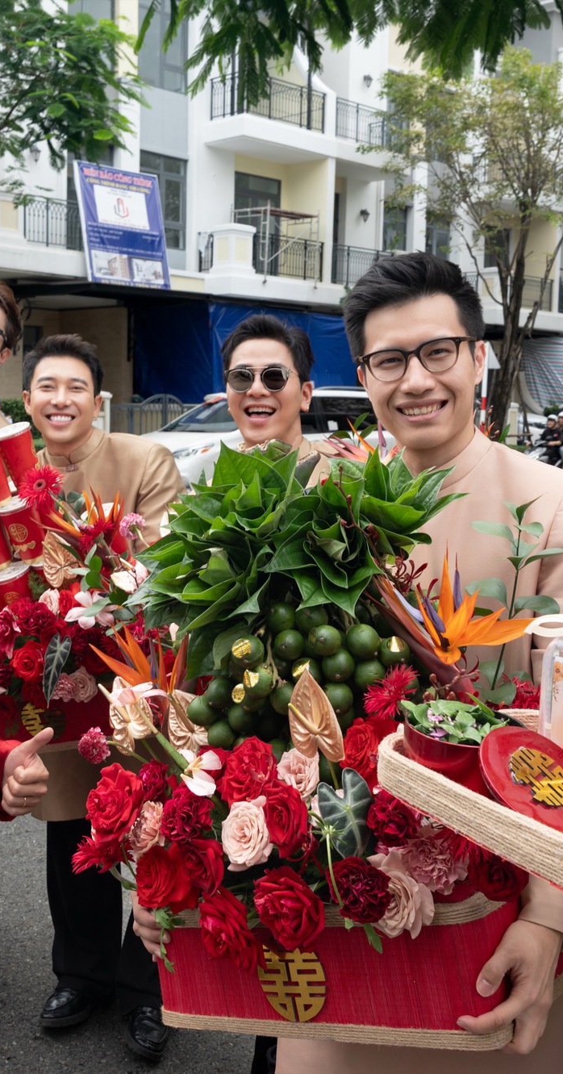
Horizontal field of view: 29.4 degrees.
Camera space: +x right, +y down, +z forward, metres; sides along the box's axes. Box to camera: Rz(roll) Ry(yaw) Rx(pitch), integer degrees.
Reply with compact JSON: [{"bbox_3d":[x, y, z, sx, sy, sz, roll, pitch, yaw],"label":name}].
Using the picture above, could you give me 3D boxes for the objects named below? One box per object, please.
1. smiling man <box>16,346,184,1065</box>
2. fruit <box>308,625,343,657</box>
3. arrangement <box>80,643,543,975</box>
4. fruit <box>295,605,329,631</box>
[{"bbox_3d":[-0.443,0.352,2.400,0.540,1.589,0.470,2,5,5],"label":"smiling man"},{"bbox_3d":[0.048,0.114,1.180,0.037,0.037,0.037,1,7,0],"label":"fruit"},{"bbox_3d":[0.020,0.215,1.000,0.410,0.270,0.290,2,5,6],"label":"arrangement"},{"bbox_3d":[0.034,0.090,1.200,0.037,0.037,0.037,1,7,0],"label":"fruit"}]

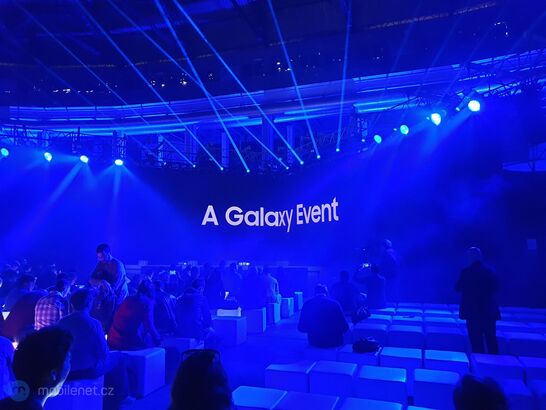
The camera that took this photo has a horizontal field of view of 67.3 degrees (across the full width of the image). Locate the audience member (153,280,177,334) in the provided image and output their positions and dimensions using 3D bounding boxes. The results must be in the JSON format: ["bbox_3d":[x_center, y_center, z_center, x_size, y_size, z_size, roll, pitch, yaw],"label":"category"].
[{"bbox_3d":[-1.650,1.739,6.177,0.500,1.250,0.720,-3,-5,24],"label":"audience member"}]

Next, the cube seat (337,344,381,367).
[{"bbox_3d":[1.088,2.059,5.156,0.450,0.460,0.440,-3,-7,19],"label":"cube seat"}]

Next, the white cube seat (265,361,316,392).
[{"bbox_3d":[0.217,2.016,4.555,0.460,0.450,0.440,-3,-6,20],"label":"white cube seat"}]

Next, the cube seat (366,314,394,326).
[{"bbox_3d":[1.809,2.161,7.044,0.450,0.450,0.450,-3,-5,19],"label":"cube seat"}]

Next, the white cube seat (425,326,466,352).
[{"bbox_3d":[2.553,2.132,6.185,0.455,0.455,0.455,-2,-5,19],"label":"white cube seat"}]

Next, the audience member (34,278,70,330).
[{"bbox_3d":[-3.596,1.809,6.776,0.520,1.270,0.750,-5,-7,42],"label":"audience member"}]

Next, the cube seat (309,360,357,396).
[{"bbox_3d":[0.652,1.948,4.323,0.450,0.450,0.450,-3,-5,19],"label":"cube seat"}]

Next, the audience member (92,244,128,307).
[{"bbox_3d":[-2.573,1.518,6.398,0.450,1.780,0.580,4,-7,-45],"label":"audience member"}]

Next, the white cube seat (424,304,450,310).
[{"bbox_3d":[3.267,2.287,8.258,0.450,0.460,0.440,-3,-7,19],"label":"white cube seat"}]

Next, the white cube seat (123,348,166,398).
[{"bbox_3d":[-1.670,2.081,5.150,0.450,0.460,0.440,-3,-7,19],"label":"white cube seat"}]

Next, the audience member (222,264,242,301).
[{"bbox_3d":[-0.862,1.953,8.968,0.500,1.270,0.720,-3,-5,20],"label":"audience member"}]

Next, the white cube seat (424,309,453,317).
[{"bbox_3d":[3.154,2.278,7.827,0.460,0.450,0.440,-3,-6,20],"label":"white cube seat"}]

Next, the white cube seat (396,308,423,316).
[{"bbox_3d":[2.562,2.203,7.673,0.450,0.450,0.450,-3,-5,19],"label":"white cube seat"}]

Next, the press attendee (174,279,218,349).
[{"bbox_3d":[-1.110,1.788,6.381,0.520,1.300,0.820,-3,-7,19],"label":"press attendee"}]

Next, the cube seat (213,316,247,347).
[{"bbox_3d":[-0.777,2.312,7.572,0.460,0.450,0.440,-3,-6,19],"label":"cube seat"}]

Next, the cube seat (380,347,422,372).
[{"bbox_3d":[1.560,2.036,4.976,0.450,0.460,0.440,-3,-7,19],"label":"cube seat"}]

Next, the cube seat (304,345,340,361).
[{"bbox_3d":[0.659,2.028,5.267,0.450,0.450,0.450,-3,-5,19],"label":"cube seat"}]

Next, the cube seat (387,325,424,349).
[{"bbox_3d":[2.061,2.146,6.311,0.455,0.455,0.455,-2,-5,19],"label":"cube seat"}]

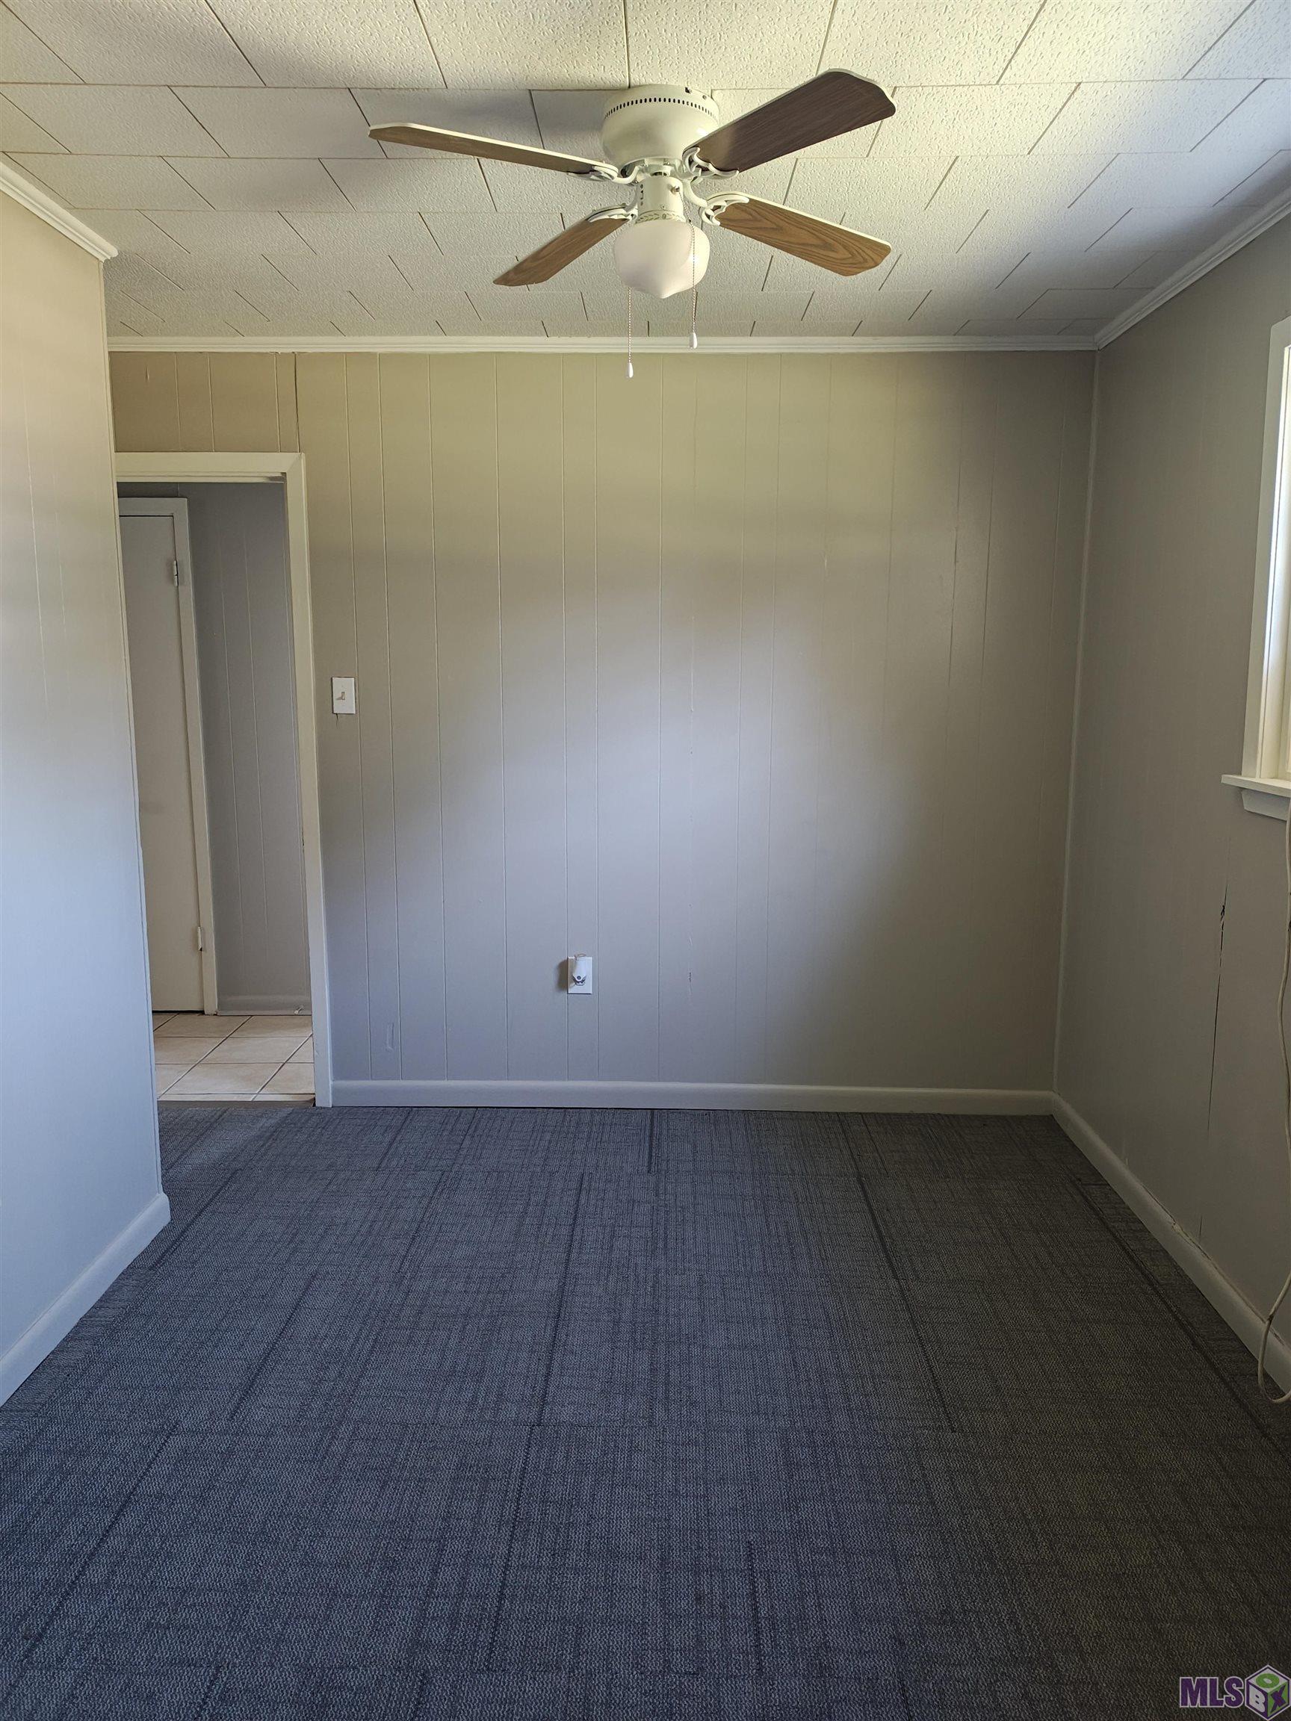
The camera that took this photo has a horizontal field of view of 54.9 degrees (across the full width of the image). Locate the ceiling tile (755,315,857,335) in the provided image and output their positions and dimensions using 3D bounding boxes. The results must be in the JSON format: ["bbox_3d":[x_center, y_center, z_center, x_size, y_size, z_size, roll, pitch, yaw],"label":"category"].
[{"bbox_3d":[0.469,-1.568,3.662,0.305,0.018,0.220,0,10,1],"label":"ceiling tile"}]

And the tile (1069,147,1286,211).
[{"bbox_3d":[1.054,-1.374,2.500,0.305,0.015,0.305,0,10,1],"label":"tile"}]

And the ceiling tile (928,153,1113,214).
[{"bbox_3d":[0.750,-1.368,2.506,0.305,0.018,0.305,0,10,1],"label":"ceiling tile"}]

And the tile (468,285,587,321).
[{"bbox_3d":[-0.317,-1.531,3.422,0.305,0.015,0.305,0,10,1],"label":"tile"}]

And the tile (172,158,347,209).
[{"bbox_3d":[-0.774,-1.374,2.526,0.305,0.018,0.305,0,10,1],"label":"tile"}]

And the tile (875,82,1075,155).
[{"bbox_3d":[0.573,-1.317,2.210,0.305,0.018,0.305,0,10,1],"label":"tile"}]

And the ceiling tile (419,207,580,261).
[{"bbox_3d":[-0.331,-1.427,2.822,0.305,0.015,0.305,0,10,1],"label":"ceiling tile"}]

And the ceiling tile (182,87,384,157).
[{"bbox_3d":[-0.646,-1.322,2.226,0.305,0.018,0.305,0,10,1],"label":"ceiling tile"}]

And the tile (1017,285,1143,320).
[{"bbox_3d":[1.200,-1.528,3.399,0.290,0.015,0.305,0,10,1],"label":"tile"}]

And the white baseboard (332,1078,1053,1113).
[{"bbox_3d":[0.158,0.798,4.180,2.440,0.092,0.018,0,10,1],"label":"white baseboard"}]

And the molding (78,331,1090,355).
[{"bbox_3d":[-0.174,-1.569,3.767,3.079,0.048,0.048,0,10,1],"label":"molding"}]

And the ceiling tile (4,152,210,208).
[{"bbox_3d":[-1.080,-1.388,2.530,0.305,0.015,0.305,0,10,1],"label":"ceiling tile"}]

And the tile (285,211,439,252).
[{"bbox_3d":[-0.635,-1.425,2.823,0.305,0.018,0.305,0,10,1],"label":"tile"}]

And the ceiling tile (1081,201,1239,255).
[{"bbox_3d":[1.186,-1.425,2.798,0.290,0.015,0.305,0,10,1],"label":"ceiling tile"}]

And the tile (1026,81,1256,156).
[{"bbox_3d":[0.878,-1.321,2.203,0.305,0.015,0.305,0,10,1],"label":"tile"}]

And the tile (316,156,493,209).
[{"bbox_3d":[-0.470,-1.373,2.522,0.305,0.018,0.305,0,10,1],"label":"tile"}]

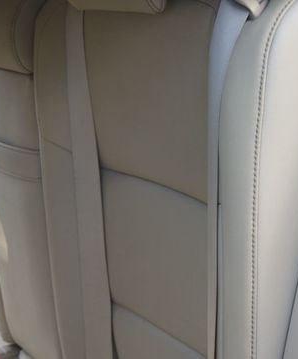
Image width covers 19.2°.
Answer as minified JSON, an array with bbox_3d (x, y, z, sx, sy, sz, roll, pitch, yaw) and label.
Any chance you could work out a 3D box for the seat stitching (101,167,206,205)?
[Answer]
[{"bbox_3d":[0.003,0.007,1.090,0.025,0.022,0.240,-21,22,-27],"label":"seat stitching"}]

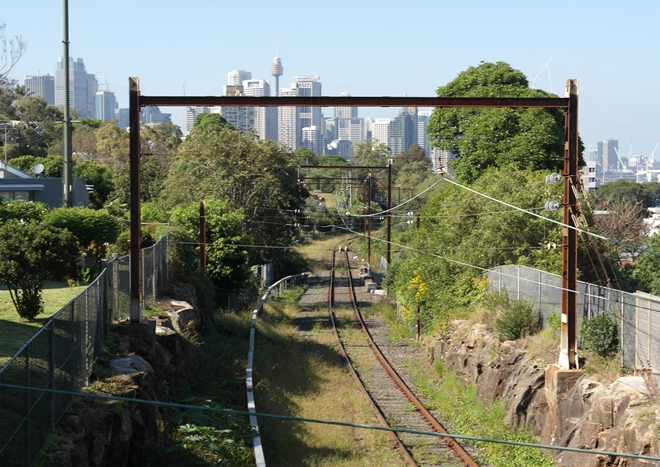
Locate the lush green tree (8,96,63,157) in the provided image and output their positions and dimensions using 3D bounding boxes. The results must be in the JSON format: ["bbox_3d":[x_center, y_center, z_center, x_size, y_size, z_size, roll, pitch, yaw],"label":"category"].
[{"bbox_3d":[-41.490,-14.988,210.515,7.800,8.600,7.000,0,2,0],"label":"lush green tree"}]

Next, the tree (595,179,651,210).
[{"bbox_3d":[60.555,-7.763,310.000,12.420,7.250,11.000,1,3,11],"label":"tree"}]

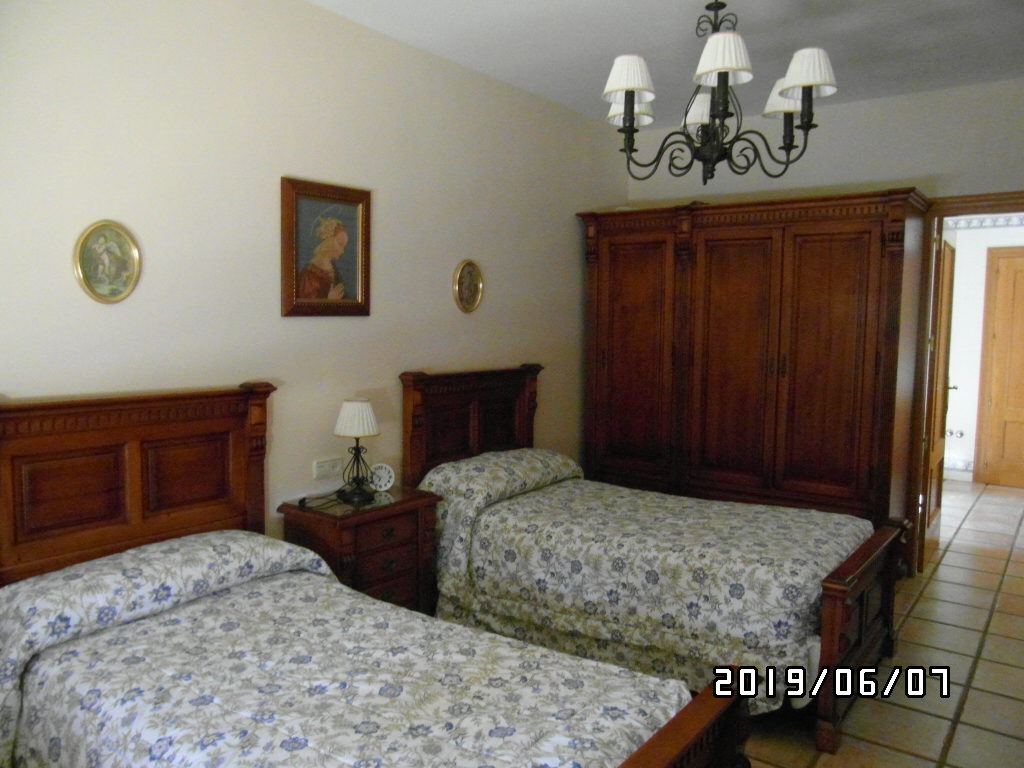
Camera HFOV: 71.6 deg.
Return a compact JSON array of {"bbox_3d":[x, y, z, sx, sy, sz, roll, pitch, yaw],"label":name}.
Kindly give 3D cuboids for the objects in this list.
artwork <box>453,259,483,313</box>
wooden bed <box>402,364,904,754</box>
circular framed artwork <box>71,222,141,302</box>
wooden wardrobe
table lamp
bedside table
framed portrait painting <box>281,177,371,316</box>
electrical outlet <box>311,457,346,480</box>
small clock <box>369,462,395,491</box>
[{"bbox_3d":[-0.236,-0.530,3.842,0.022,0.290,0.234,4,7,38],"label":"artwork"},{"bbox_3d":[0.584,0.563,3.309,2.099,1.151,1.015,4,7,38],"label":"wooden bed"},{"bbox_3d":[-1.371,-0.414,2.414,0.022,0.282,0.216,4,7,38],"label":"circular framed artwork"},{"bbox_3d":[1.370,0.006,4.348,1.923,2.085,0.643,4,6,35],"label":"wooden wardrobe"},{"bbox_3d":[-0.683,0.292,3.128,0.204,0.433,0.204,0,5,0],"label":"table lamp"},{"bbox_3d":[-0.663,0.829,3.147,0.379,0.633,0.579,4,7,38],"label":"bedside table"},{"bbox_3d":[-0.804,-0.582,3.111,0.030,0.570,0.471,4,7,38],"label":"framed portrait painting"},{"bbox_3d":[-0.827,0.379,3.192,0.012,0.078,0.157,4,7,38],"label":"electrical outlet"},{"bbox_3d":[-0.598,0.432,3.273,0.122,0.126,0.040,-3,6,-33],"label":"small clock"}]

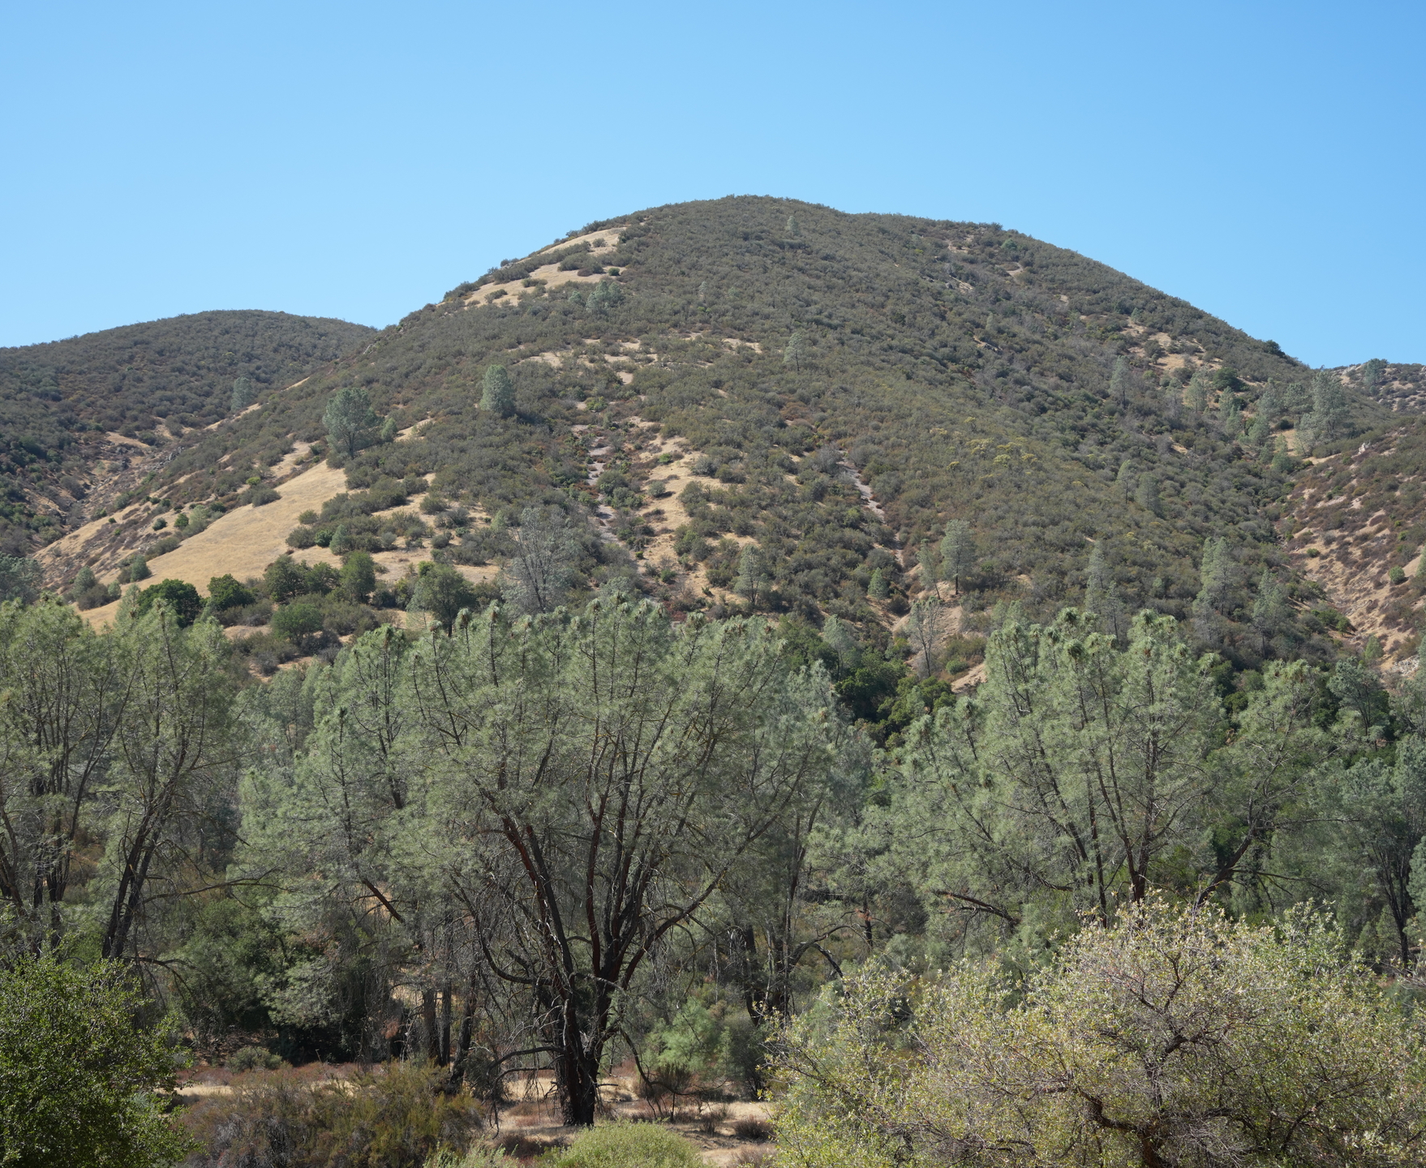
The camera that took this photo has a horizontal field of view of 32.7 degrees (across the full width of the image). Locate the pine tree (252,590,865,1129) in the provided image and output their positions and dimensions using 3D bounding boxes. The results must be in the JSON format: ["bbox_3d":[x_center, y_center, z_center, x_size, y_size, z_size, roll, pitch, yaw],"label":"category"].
[{"bbox_3d":[-4.050,6.872,60.000,14.242,12.545,12.500,0,-5,0],"label":"pine tree"}]

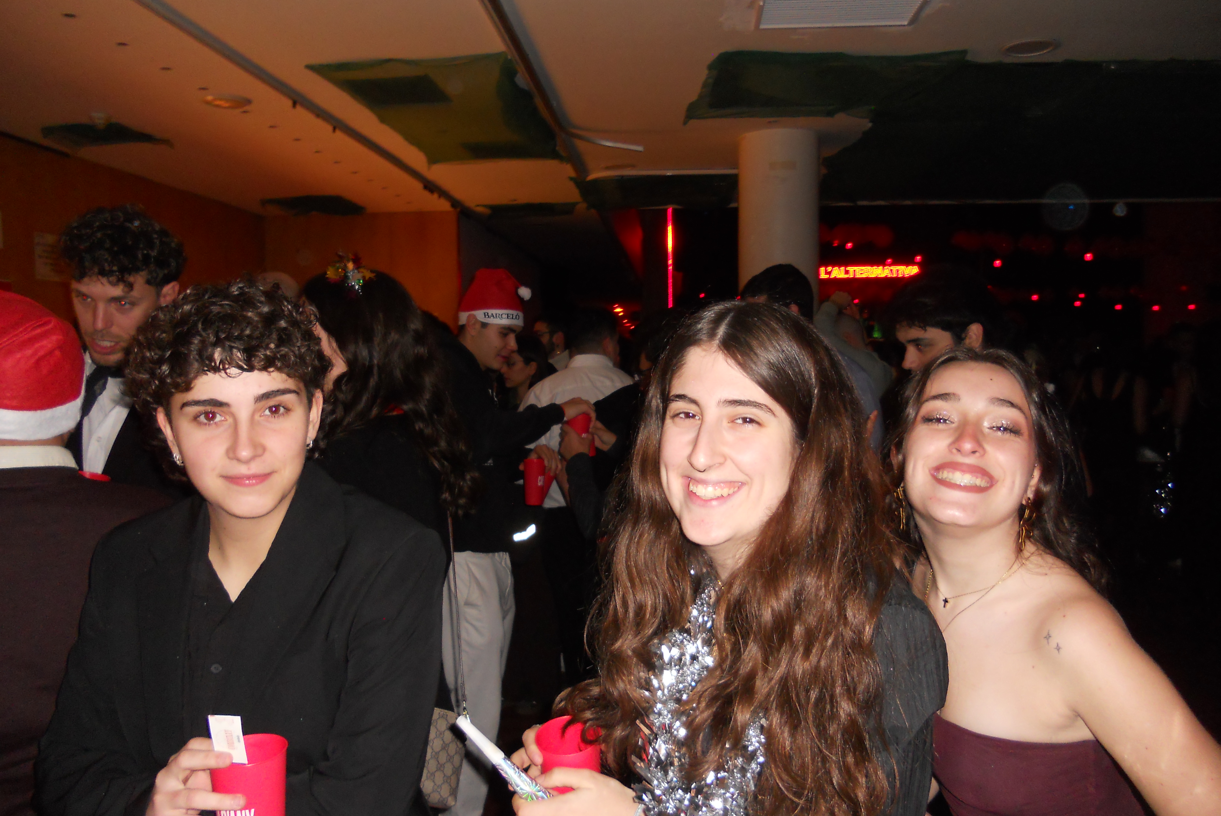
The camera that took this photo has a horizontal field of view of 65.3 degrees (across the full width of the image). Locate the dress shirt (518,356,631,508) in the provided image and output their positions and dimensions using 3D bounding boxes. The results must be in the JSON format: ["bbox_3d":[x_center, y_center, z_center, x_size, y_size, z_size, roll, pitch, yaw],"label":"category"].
[{"bbox_3d":[-0.100,0.089,3.620,0.500,0.600,0.300,0,2,12],"label":"dress shirt"}]

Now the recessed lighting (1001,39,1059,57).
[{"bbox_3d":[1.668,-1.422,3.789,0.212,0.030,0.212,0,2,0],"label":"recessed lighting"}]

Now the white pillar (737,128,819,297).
[{"bbox_3d":[0.935,-0.118,5.360,0.451,2.760,0.451,0,2,0],"label":"white pillar"}]

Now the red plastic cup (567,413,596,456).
[{"bbox_3d":[-0.085,0.071,2.880,0.065,0.143,0.065,-8,2,0],"label":"red plastic cup"}]

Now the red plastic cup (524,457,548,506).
[{"bbox_3d":[-0.234,0.228,2.950,0.065,0.147,0.065,0,2,0],"label":"red plastic cup"}]

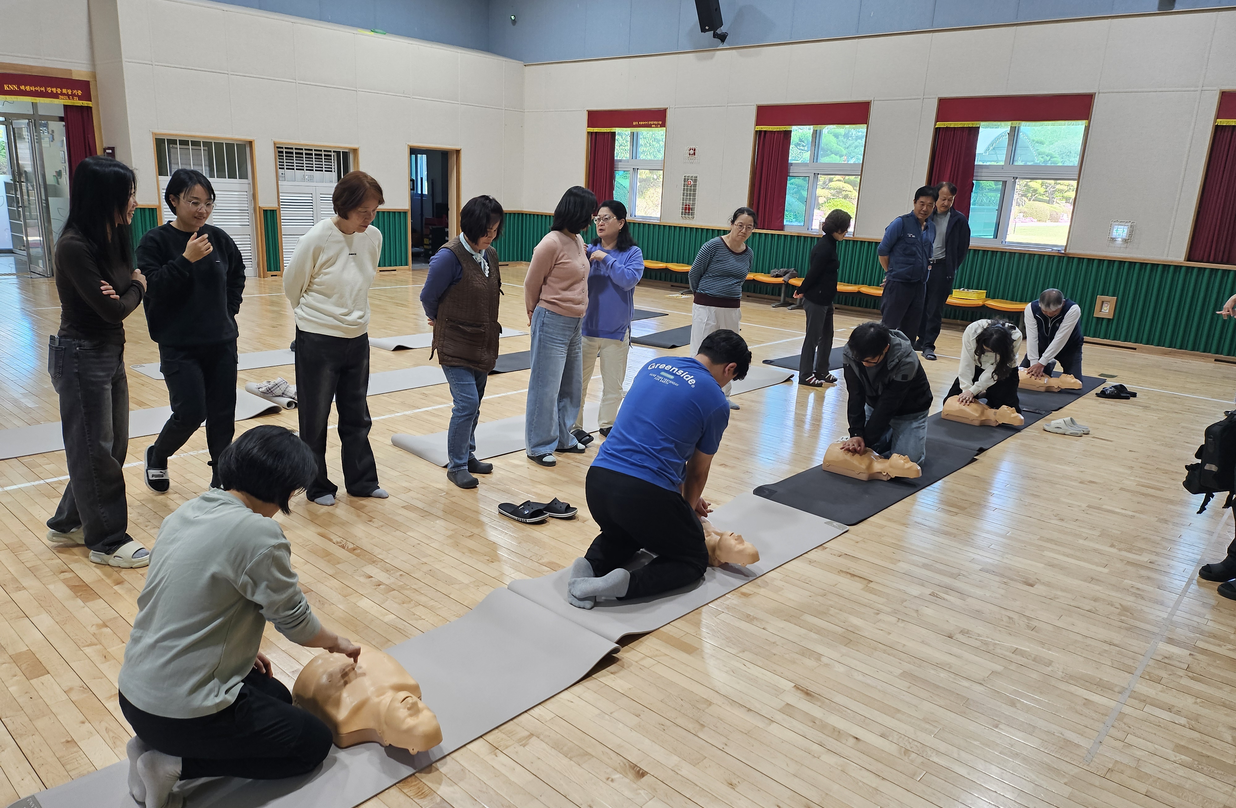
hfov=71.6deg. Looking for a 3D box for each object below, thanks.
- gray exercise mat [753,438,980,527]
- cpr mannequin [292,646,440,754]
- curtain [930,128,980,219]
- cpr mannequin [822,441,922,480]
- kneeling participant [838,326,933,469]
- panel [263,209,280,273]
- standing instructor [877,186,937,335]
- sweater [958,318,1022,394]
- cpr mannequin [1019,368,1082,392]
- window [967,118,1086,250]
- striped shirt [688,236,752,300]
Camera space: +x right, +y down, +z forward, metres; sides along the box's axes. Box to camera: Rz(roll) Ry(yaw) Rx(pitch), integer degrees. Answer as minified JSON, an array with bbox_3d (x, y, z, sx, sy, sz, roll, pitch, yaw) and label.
[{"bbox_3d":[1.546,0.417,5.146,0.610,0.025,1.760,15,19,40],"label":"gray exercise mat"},{"bbox_3d":[-0.714,0.885,2.601,0.560,0.185,0.310,13,18,34],"label":"cpr mannequin"},{"bbox_3d":[4.330,-2.927,11.182,0.600,1.600,0.120,15,19,40],"label":"curtain"},{"bbox_3d":[1.575,0.340,5.165,0.550,0.185,0.310,13,18,34],"label":"cpr mannequin"},{"bbox_3d":[1.690,-0.078,5.354,0.540,0.930,0.860,12,17,30],"label":"kneeling participant"},{"bbox_3d":[-5.302,-2.496,13.156,0.040,0.940,0.220,15,19,40],"label":"panel"},{"bbox_3d":[2.926,-1.289,8.627,0.560,1.750,0.380,-2,16,-20],"label":"standing instructor"},{"bbox_3d":[2.851,-0.376,6.575,0.480,0.570,0.450,11,17,29],"label":"sweater"},{"bbox_3d":[3.906,-0.209,7.721,0.545,0.170,0.320,14,18,38],"label":"cpr mannequin"},{"bbox_3d":[4.848,-2.864,10.804,1.760,1.730,0.150,15,19,40],"label":"window"},{"bbox_3d":[0.757,-0.975,6.340,0.420,0.525,0.260,-5,16,-27],"label":"striped shirt"}]

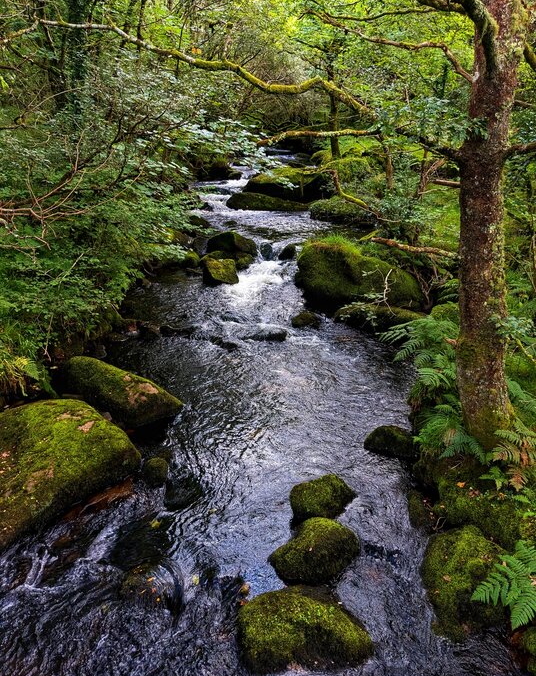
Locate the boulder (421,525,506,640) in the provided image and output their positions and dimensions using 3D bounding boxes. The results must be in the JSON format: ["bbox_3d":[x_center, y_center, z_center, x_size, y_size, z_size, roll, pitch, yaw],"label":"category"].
[{"bbox_3d":[1.310,1.542,3.695,0.496,0.572,0.571,0,22,0],"label":"boulder"}]

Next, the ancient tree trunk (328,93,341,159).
[{"bbox_3d":[2.065,-6.568,17.300,0.300,1.950,0.300,0,22,0],"label":"ancient tree trunk"}]

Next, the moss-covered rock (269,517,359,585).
[{"bbox_3d":[0.339,1.525,4.125,0.667,0.283,0.467,-6,23,-14],"label":"moss-covered rock"}]

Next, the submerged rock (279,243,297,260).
[{"bbox_3d":[0.386,-1.722,10.977,0.355,0.268,0.355,0,22,0],"label":"submerged rock"}]

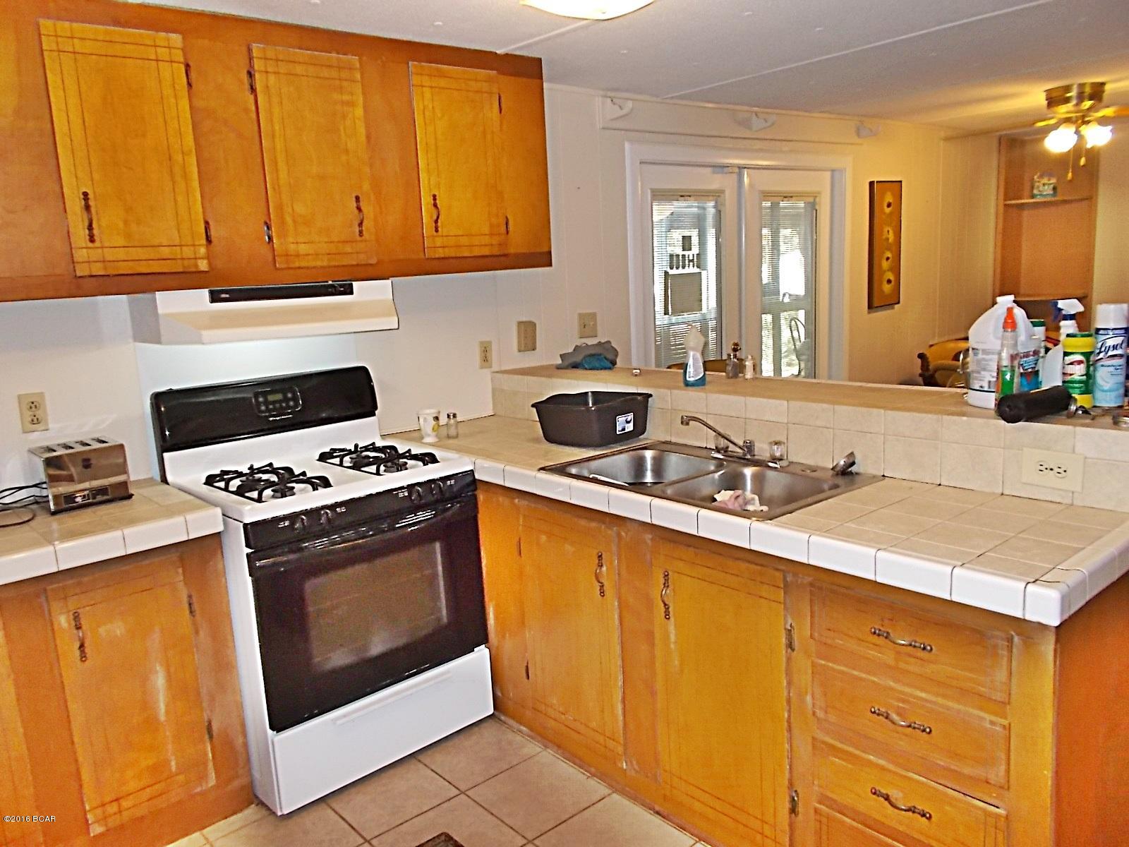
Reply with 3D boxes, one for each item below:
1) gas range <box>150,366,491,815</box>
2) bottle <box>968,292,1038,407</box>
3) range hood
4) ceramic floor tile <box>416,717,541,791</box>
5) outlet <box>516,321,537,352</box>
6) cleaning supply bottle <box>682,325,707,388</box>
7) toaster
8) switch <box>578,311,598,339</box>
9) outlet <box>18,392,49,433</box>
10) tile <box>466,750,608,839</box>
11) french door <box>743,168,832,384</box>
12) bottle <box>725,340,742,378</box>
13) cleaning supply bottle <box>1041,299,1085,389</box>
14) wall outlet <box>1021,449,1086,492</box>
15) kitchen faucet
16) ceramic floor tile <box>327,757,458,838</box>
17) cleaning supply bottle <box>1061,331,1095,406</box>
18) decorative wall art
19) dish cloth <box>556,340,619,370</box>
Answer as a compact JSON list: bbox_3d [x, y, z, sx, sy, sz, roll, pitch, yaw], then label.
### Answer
[{"bbox_3d":[-0.763,0.458,2.810,0.764,1.194,0.650,-12,13,-40],"label":"gas range"},{"bbox_3d":[1.180,-0.197,2.282,0.145,0.290,0.145,-12,14,-40],"label":"bottle"},{"bbox_3d":[-0.919,-0.366,2.738,0.765,0.150,0.455,-12,14,-40],"label":"range hood"},{"bbox_3d":[-0.280,1.056,2.729,0.306,0.010,0.306,-12,13,-39],"label":"ceramic floor tile"},{"bbox_3d":[-0.158,-0.371,3.636,0.075,0.124,0.038,-12,13,-39],"label":"outlet"},{"bbox_3d":[0.444,-0.231,2.912,0.083,0.204,0.060,-1,11,9],"label":"cleaning supply bottle"},{"bbox_3d":[-1.433,0.149,2.519,0.220,0.168,0.195,-12,14,-40],"label":"toaster"},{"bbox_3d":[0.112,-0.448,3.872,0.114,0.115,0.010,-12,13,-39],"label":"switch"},{"bbox_3d":[-1.577,-0.032,2.521,0.070,0.115,0.008,-12,14,-40],"label":"outlet"},{"bbox_3d":[-0.075,1.087,2.492,0.306,0.010,0.306,-12,13,-39],"label":"tile"},{"bbox_3d":[1.368,-0.508,5.202,0.910,2.020,0.050,-12,14,-40],"label":"french door"},{"bbox_3d":[0.604,-0.230,3.071,0.050,0.126,0.045,-1,11,11],"label":"bottle"},{"bbox_3d":[1.340,-0.194,2.274,0.110,0.270,0.070,3,12,30],"label":"cleaning supply bottle"},{"bbox_3d":[1.094,0.105,1.907,0.010,0.082,0.126,-12,13,-39],"label":"wall outlet"},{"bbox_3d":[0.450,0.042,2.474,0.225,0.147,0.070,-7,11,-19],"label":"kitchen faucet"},{"bbox_3d":[-0.519,1.106,2.535,0.306,0.010,0.306,-12,13,-39],"label":"ceramic floor tile"},{"bbox_3d":[1.249,-0.129,2.063,0.070,0.178,0.070,7,14,44],"label":"cleaning supply bottle"},{"bbox_3d":[2.033,-1.133,5.377,0.315,0.775,0.045,-12,13,-39],"label":"decorative wall art"},{"bbox_3d":[0.103,-0.295,3.607,0.255,0.110,0.130,3,12,29],"label":"dish cloth"}]

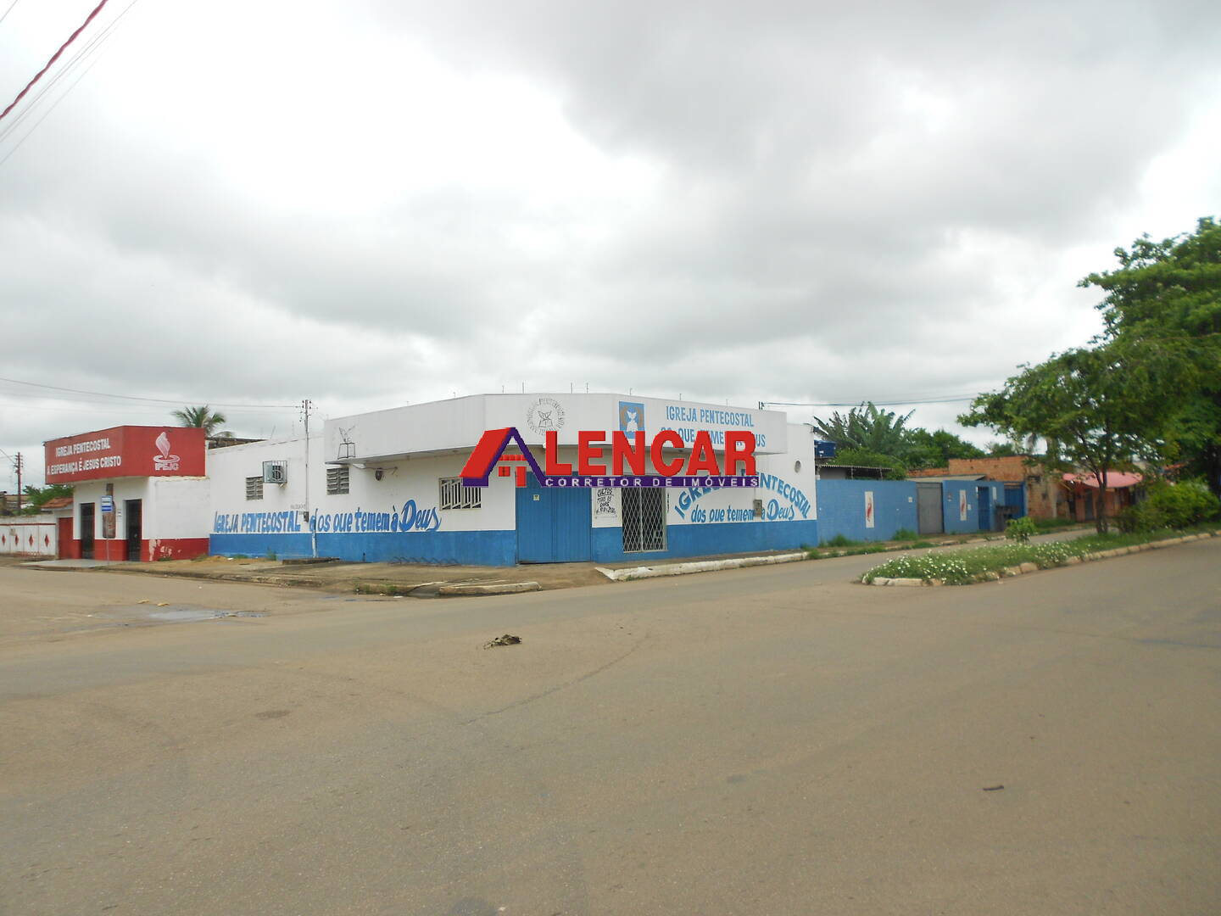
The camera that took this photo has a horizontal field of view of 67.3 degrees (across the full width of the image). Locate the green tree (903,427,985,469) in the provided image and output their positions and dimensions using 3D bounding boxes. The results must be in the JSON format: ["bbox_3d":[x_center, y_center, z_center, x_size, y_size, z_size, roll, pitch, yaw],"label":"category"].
[{"bbox_3d":[19.593,1.184,53.811,5.600,5.921,5.400,-3,-4,20],"label":"green tree"}]

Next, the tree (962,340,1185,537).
[{"bbox_3d":[17.587,-0.726,34.263,8.100,7.429,7.600,-3,-4,27],"label":"tree"}]

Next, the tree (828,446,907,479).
[{"bbox_3d":[12.687,1.624,44.861,3.900,4.428,3.800,-2,-4,16],"label":"tree"}]

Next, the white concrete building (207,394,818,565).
[{"bbox_3d":[-4.330,1.279,34.079,20.710,4.484,14.250,-5,-5,43],"label":"white concrete building"}]

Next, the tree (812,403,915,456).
[{"bbox_3d":[11.953,0.527,42.802,4.830,6.212,4.800,-2,-4,16],"label":"tree"}]

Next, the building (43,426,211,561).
[{"bbox_3d":[-17.232,1.570,36.174,7.100,4.680,6.500,-4,-5,40],"label":"building"}]

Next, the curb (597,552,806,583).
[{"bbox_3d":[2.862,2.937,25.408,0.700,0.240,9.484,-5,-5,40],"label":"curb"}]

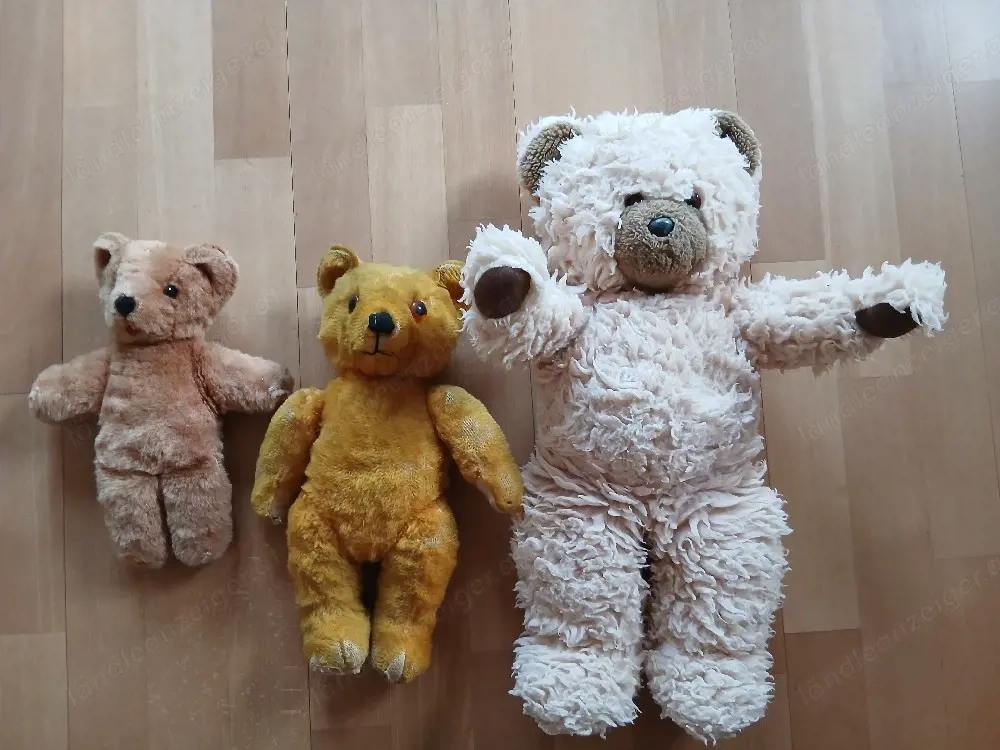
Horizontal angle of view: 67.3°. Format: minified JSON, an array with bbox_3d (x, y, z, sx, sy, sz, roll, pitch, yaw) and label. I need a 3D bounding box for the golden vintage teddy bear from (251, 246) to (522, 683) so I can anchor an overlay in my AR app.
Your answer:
[{"bbox_3d":[-0.090,0.067,0.590,0.219,0.120,0.346,2,85,-1],"label":"golden vintage teddy bear"}]

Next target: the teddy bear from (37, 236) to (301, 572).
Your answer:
[{"bbox_3d":[-0.277,0.016,0.603,0.214,0.095,0.276,-2,85,-1],"label":"teddy bear"}]

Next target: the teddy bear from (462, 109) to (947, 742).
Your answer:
[{"bbox_3d":[0.161,0.031,0.558,0.377,0.200,0.482,0,85,-1],"label":"teddy bear"}]

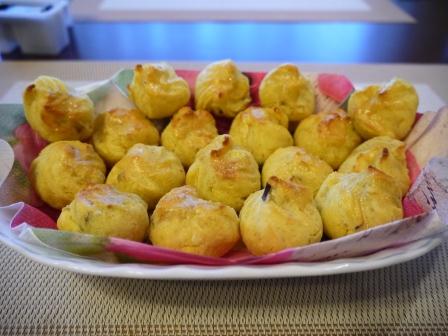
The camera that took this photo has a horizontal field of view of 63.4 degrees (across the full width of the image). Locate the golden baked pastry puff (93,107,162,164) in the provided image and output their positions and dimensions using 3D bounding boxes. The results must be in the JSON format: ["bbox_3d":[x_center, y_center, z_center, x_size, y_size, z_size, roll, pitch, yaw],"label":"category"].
[{"bbox_3d":[-0.068,-0.021,0.251,0.045,0.039,0.044,0,40,0],"label":"golden baked pastry puff"}]

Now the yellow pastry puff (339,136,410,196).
[{"bbox_3d":[0.092,0.000,0.223,0.046,0.038,0.044,1,40,-1],"label":"yellow pastry puff"}]

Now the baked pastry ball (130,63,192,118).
[{"bbox_3d":[-0.053,-0.063,0.296,0.049,0.043,0.048,0,40,0],"label":"baked pastry ball"}]

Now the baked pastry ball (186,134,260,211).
[{"bbox_3d":[0.000,0.003,0.218,0.044,0.043,0.044,1,40,0],"label":"baked pastry ball"}]

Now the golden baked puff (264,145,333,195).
[{"bbox_3d":[0.044,0.004,0.221,0.042,0.036,0.042,0,40,0],"label":"golden baked puff"}]

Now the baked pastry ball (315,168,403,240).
[{"bbox_3d":[0.074,0.020,0.200,0.049,0.036,0.045,1,40,0],"label":"baked pastry ball"}]

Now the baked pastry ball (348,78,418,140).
[{"bbox_3d":[0.118,-0.043,0.269,0.051,0.043,0.046,1,40,0],"label":"baked pastry ball"}]

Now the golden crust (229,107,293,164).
[{"bbox_3d":[0.025,-0.021,0.247,0.044,0.040,0.044,1,40,0],"label":"golden crust"}]

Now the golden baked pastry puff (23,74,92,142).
[{"bbox_3d":[-0.124,-0.044,0.271,0.048,0.045,0.047,0,40,0],"label":"golden baked pastry puff"}]

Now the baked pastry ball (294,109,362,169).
[{"bbox_3d":[0.072,-0.020,0.250,0.045,0.039,0.044,0,40,0],"label":"baked pastry ball"}]

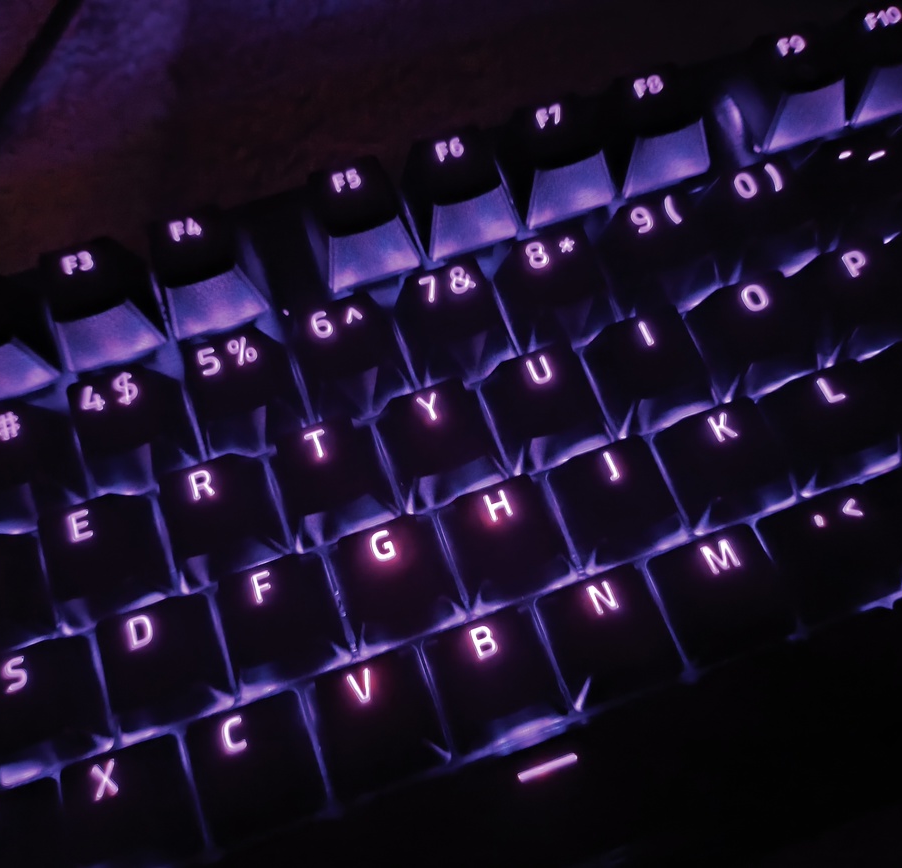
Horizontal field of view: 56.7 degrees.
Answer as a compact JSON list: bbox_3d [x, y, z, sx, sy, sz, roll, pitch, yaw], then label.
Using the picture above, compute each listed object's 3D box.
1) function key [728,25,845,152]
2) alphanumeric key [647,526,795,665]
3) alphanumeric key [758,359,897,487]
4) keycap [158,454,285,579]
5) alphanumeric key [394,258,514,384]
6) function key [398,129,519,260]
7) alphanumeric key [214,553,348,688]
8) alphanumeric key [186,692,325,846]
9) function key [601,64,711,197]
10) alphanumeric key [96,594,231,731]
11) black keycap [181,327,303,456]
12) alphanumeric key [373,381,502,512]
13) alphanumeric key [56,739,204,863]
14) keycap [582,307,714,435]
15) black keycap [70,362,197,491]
[{"bbox_3d":[0.065,-0.066,0.157,0.018,0.011,0.018,-19,72,-5],"label":"function key"},{"bbox_3d":[0.042,0.023,0.129,0.018,0.009,0.018,-19,72,-6],"label":"alphanumeric key"},{"bbox_3d":[0.063,-0.002,0.137,0.018,0.008,0.018,-19,72,-5],"label":"alphanumeric key"},{"bbox_3d":[-0.038,0.013,0.134,0.018,0.009,0.018,-19,73,-5],"label":"keycap"},{"bbox_3d":[0.001,-0.020,0.143,0.018,0.011,0.018,-19,73,-5],"label":"alphanumeric key"},{"bbox_3d":[0.002,-0.045,0.150,0.018,0.011,0.018,-19,72,-6],"label":"function key"},{"bbox_3d":[-0.027,0.029,0.129,0.018,0.009,0.018,-19,73,-5],"label":"alphanumeric key"},{"bbox_3d":[-0.030,0.049,0.123,0.018,0.009,0.018,-19,73,-5],"label":"alphanumeric key"},{"bbox_3d":[0.038,-0.057,0.154,0.018,0.011,0.018,-19,73,-5],"label":"function key"},{"bbox_3d":[-0.045,0.035,0.128,0.018,0.008,0.018,-19,73,-5],"label":"alphanumeric key"},{"bbox_3d":[-0.035,-0.008,0.139,0.018,0.011,0.018,-19,72,-5],"label":"black keycap"},{"bbox_3d":[-0.002,0.001,0.137,0.018,0.010,0.018,-19,73,-5],"label":"alphanumeric key"},{"bbox_3d":[-0.048,0.054,0.120,0.018,0.008,0.018,-19,72,-5],"label":"alphanumeric key"},{"bbox_3d":[0.034,-0.011,0.140,0.018,0.010,0.018,-19,73,-5],"label":"keycap"},{"bbox_3d":[-0.053,-0.002,0.137,0.018,0.011,0.018,-19,72,-6],"label":"black keycap"}]

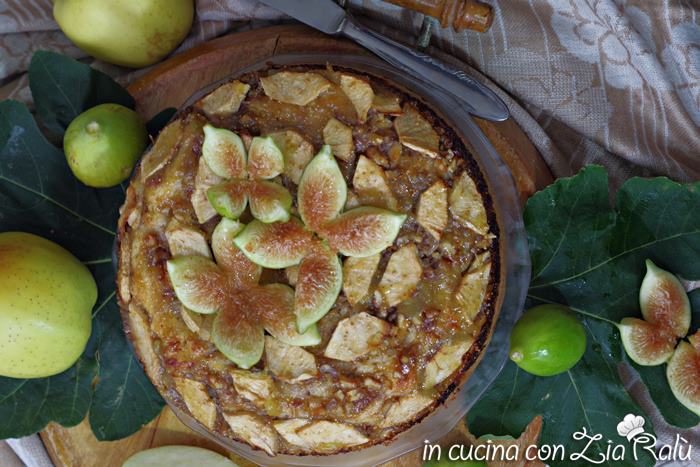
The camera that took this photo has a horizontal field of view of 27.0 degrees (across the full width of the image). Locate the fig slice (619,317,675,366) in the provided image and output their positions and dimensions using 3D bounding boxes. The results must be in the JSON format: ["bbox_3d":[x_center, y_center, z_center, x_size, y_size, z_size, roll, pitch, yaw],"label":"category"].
[{"bbox_3d":[0.180,0.066,0.885,0.036,0.020,0.026,21,86,5],"label":"fig slice"}]

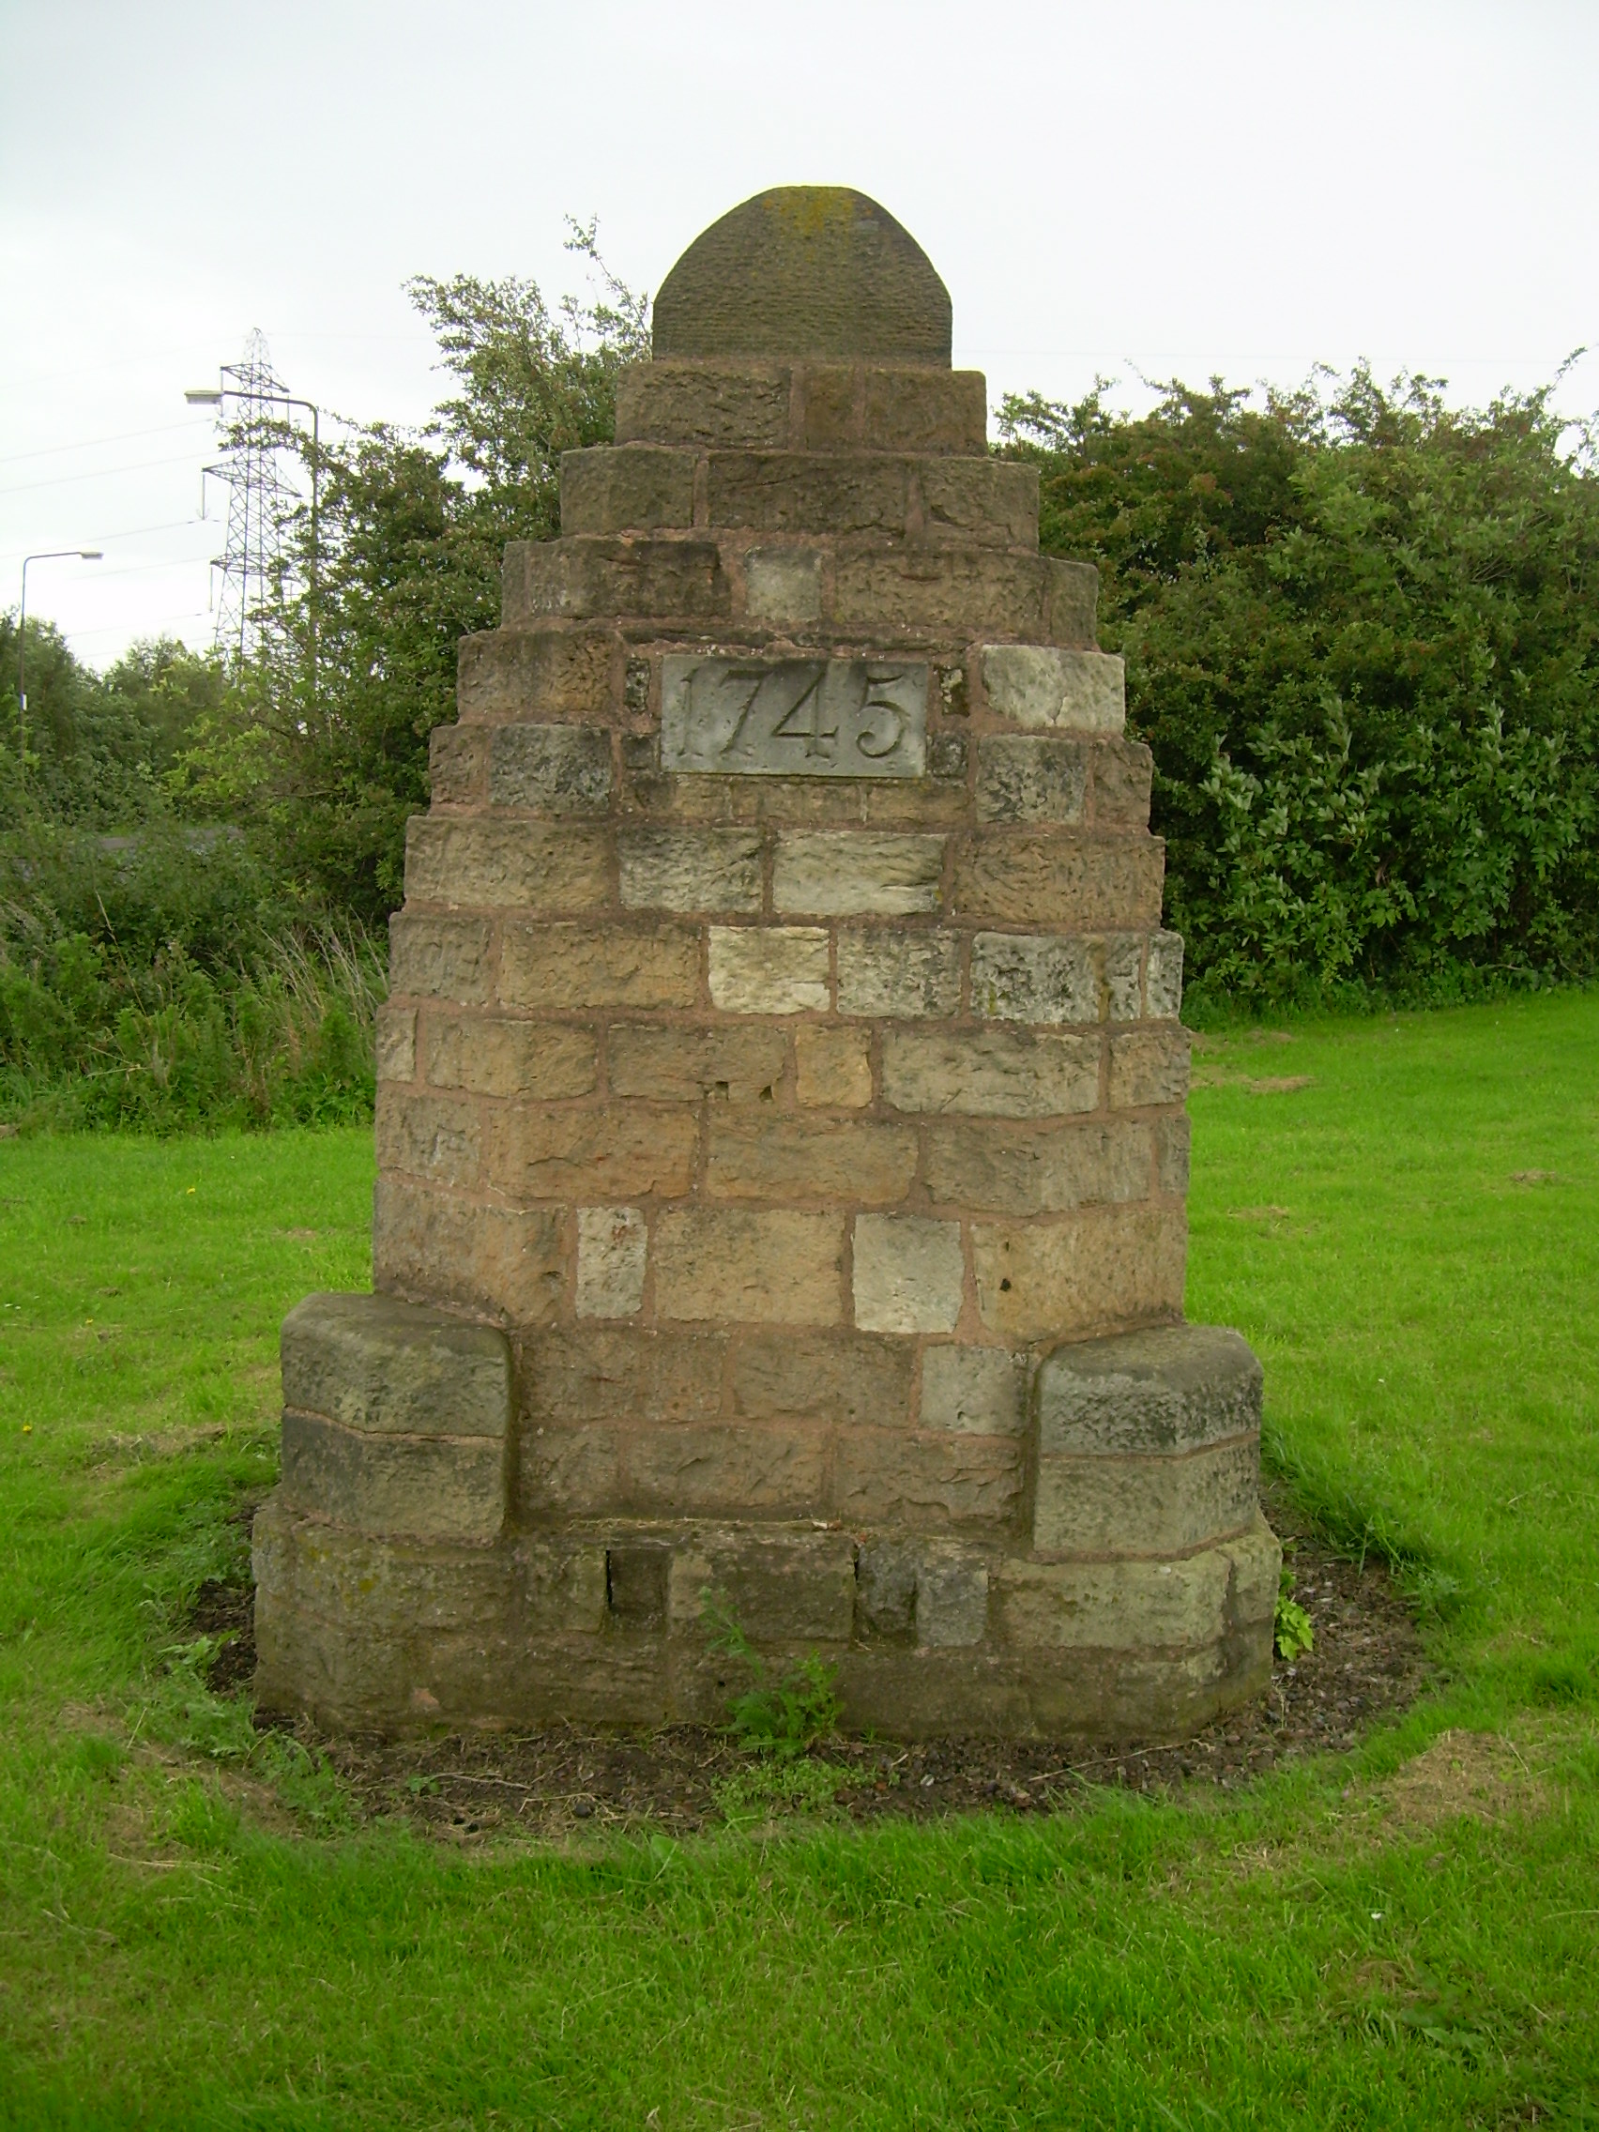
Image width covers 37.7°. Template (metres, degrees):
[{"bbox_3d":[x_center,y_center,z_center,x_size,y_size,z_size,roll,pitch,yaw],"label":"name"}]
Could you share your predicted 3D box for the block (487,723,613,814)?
[{"bbox_3d":[-0.459,-0.559,4.428,0.222,0.162,0.190,2,4,1],"label":"block"}]

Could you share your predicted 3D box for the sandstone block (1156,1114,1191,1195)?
[{"bbox_3d":[0.719,0.176,4.872,0.151,0.161,0.170,-3,6,-44],"label":"sandstone block"}]

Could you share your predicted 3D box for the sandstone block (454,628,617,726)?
[{"bbox_3d":[-0.524,-0.773,4.702,0.345,0.171,0.260,2,4,0],"label":"sandstone block"}]

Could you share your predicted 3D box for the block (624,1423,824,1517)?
[{"bbox_3d":[-0.129,0.724,4.292,0.369,0.171,0.150,2,6,0],"label":"block"}]

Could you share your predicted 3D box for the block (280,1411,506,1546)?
[{"bbox_3d":[-0.728,0.720,4.213,0.429,0.194,0.250,2,6,0],"label":"block"}]

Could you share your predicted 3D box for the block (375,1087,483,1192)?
[{"bbox_3d":[-0.670,0.134,4.745,0.200,0.167,0.365,-3,7,-43],"label":"block"}]

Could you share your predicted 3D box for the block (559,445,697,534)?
[{"bbox_3d":[-0.350,-1.172,4.841,0.288,0.169,0.240,2,4,0],"label":"block"}]

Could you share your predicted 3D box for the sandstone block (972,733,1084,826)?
[{"bbox_3d":[0.429,-0.534,4.414,0.199,0.159,0.190,2,4,1],"label":"sandstone block"}]

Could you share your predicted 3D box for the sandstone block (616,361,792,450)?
[{"bbox_3d":[-0.179,-1.249,4.488,0.331,0.165,0.190,2,6,0],"label":"sandstone block"}]

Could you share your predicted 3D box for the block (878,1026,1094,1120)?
[{"bbox_3d":[0.376,0.009,4.590,0.435,0.166,0.240,2,4,0],"label":"block"}]

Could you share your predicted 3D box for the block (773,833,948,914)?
[{"bbox_3d":[0.106,-0.350,4.245,0.303,0.142,0.150,2,6,0],"label":"block"}]

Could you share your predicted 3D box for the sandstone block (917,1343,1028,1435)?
[{"bbox_3d":[0.310,0.576,4.281,0.192,0.165,0.140,2,6,0],"label":"sandstone block"}]

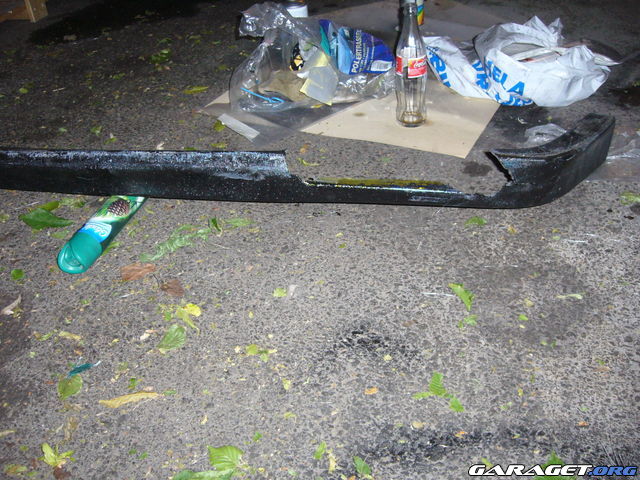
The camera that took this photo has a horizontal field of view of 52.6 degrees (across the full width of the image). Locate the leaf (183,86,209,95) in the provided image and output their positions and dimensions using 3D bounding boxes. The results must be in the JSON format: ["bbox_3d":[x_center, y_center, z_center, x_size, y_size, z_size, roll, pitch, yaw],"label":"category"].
[{"bbox_3d":[-0.283,-0.341,1.478,0.055,0.008,0.029,-34,45,-30],"label":"leaf"}]

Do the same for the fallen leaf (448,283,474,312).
[{"bbox_3d":[0.196,0.076,0.872,0.022,0.010,0.058,-15,39,-10],"label":"fallen leaf"}]

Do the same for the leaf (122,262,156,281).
[{"bbox_3d":[-0.276,0.046,0.981,0.052,0.012,0.041,-12,36,-10],"label":"leaf"}]

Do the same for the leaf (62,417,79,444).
[{"bbox_3d":[-0.292,0.224,0.764,0.012,0.006,0.039,-8,38,-1],"label":"leaf"}]

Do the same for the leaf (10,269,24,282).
[{"bbox_3d":[-0.471,0.053,1.009,0.018,0.004,0.036,-30,43,-26],"label":"leaf"}]

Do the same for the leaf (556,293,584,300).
[{"bbox_3d":[0.335,0.076,0.861,0.037,0.006,0.011,-7,35,-2],"label":"leaf"}]

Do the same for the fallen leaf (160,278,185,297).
[{"bbox_3d":[-0.209,0.069,0.946,0.041,0.007,0.029,21,46,31],"label":"fallen leaf"}]

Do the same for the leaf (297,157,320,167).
[{"bbox_3d":[-0.024,-0.146,1.224,0.048,0.009,0.021,23,44,34],"label":"leaf"}]

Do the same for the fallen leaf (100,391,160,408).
[{"bbox_3d":[-0.232,0.194,0.789,0.075,0.010,0.018,-13,38,-8],"label":"fallen leaf"}]

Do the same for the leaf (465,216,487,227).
[{"bbox_3d":[0.243,-0.029,1.018,0.035,0.012,0.026,-3,35,3],"label":"leaf"}]

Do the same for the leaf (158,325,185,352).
[{"bbox_3d":[-0.190,0.130,0.853,0.029,0.010,0.050,9,37,19],"label":"leaf"}]

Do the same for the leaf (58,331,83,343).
[{"bbox_3d":[-0.337,0.130,0.875,0.036,0.006,0.012,9,38,20],"label":"leaf"}]

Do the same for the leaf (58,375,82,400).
[{"bbox_3d":[-0.316,0.184,0.817,0.030,0.006,0.041,-21,40,-17],"label":"leaf"}]

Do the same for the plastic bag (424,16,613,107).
[{"bbox_3d":[0.427,-0.413,1.444,0.370,0.125,0.270,1,36,10],"label":"plastic bag"}]

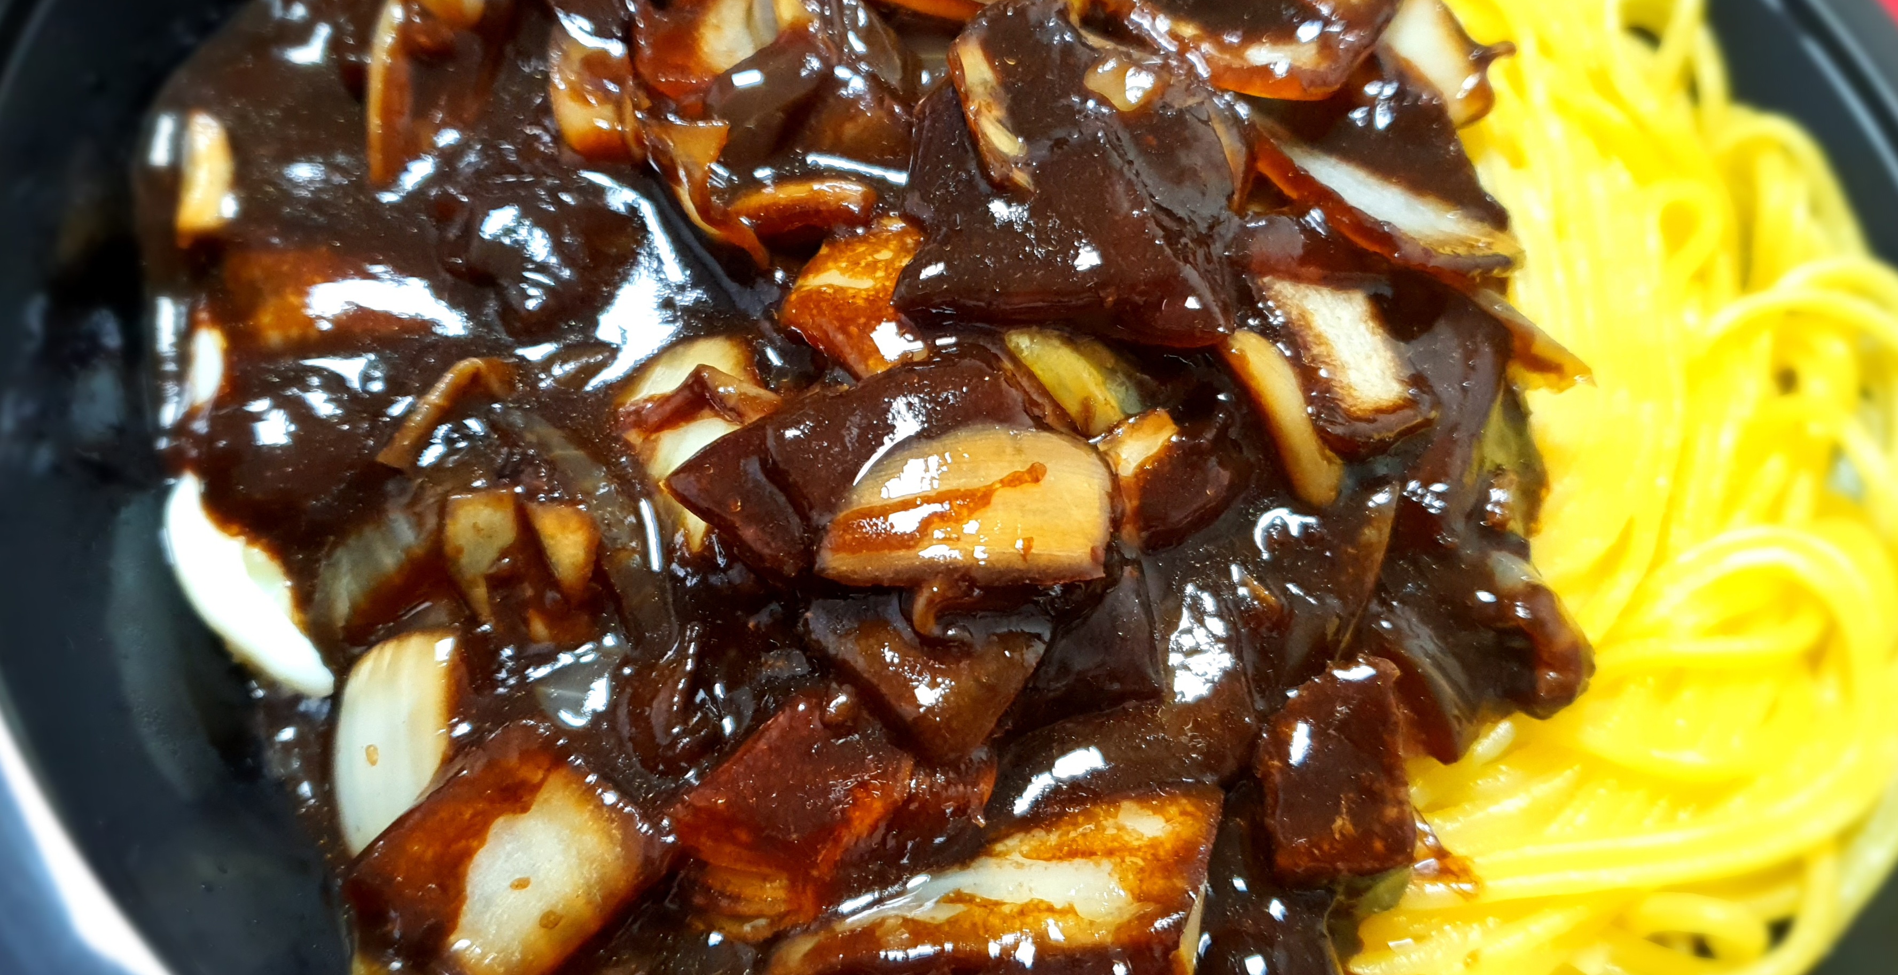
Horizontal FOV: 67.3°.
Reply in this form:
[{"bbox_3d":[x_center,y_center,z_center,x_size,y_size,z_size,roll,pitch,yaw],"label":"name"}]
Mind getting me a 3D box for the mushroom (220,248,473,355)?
[{"bbox_3d":[-0.060,-0.018,0.141,0.022,0.007,0.009,1,64,-10],"label":"mushroom"}]

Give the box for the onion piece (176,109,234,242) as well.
[{"bbox_3d":[-0.075,-0.031,0.143,0.005,0.005,0.013,-3,64,-12],"label":"onion piece"}]

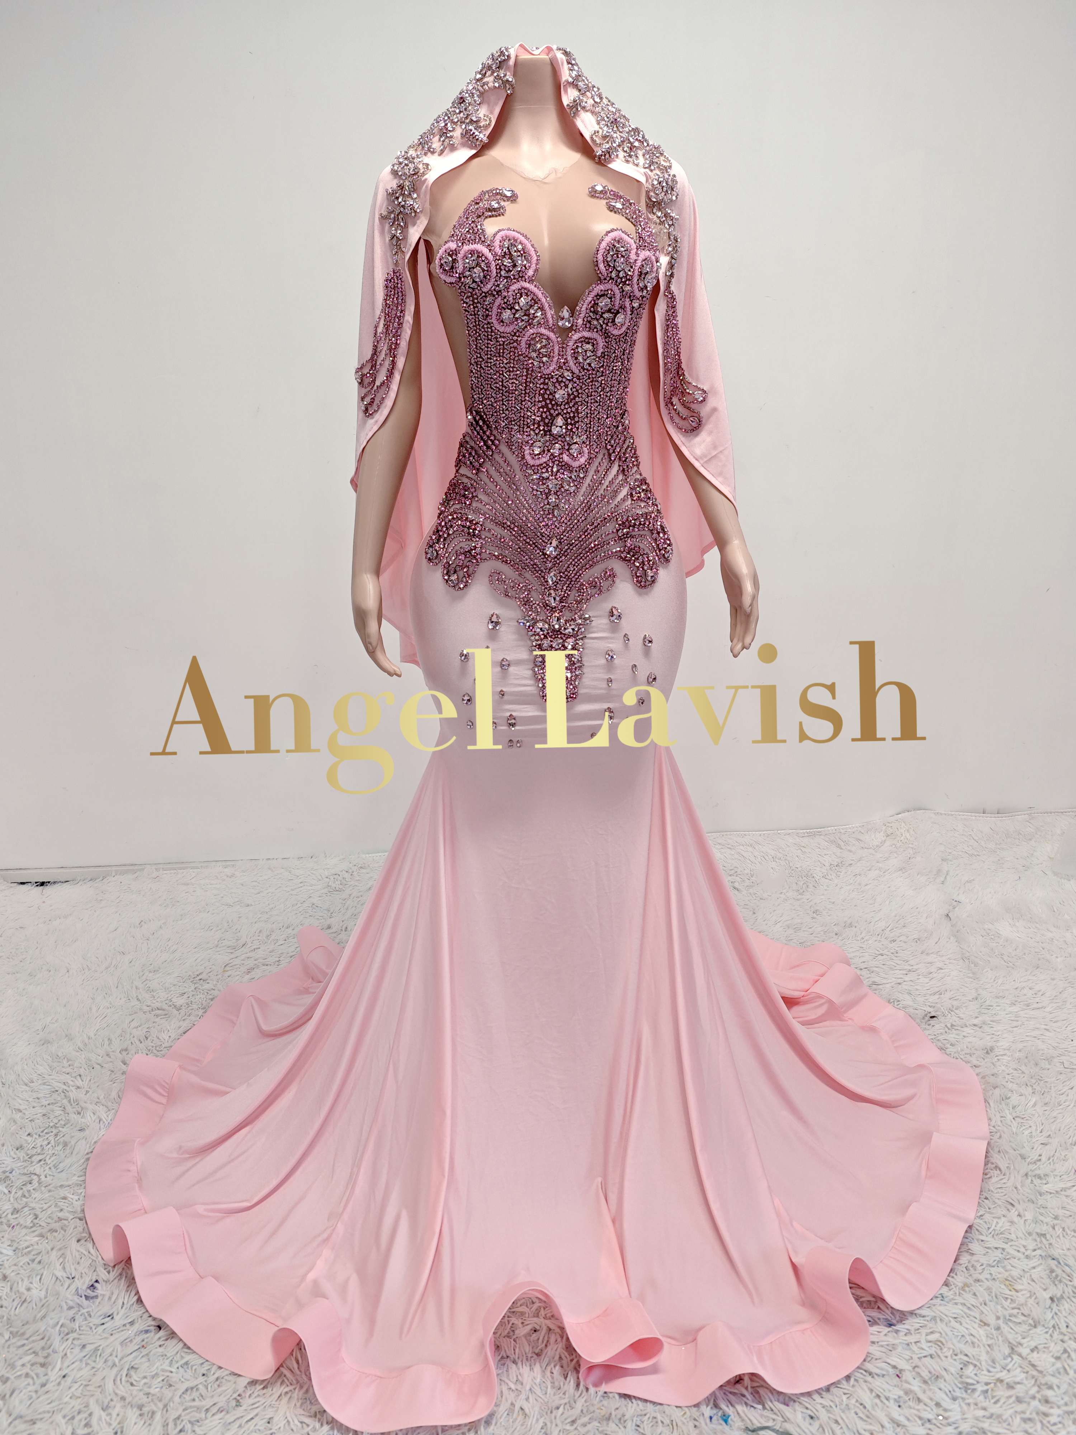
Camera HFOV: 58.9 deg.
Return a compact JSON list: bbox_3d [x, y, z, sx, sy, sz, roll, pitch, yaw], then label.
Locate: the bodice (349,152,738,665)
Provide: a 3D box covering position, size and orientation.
[{"bbox_3d":[0.009,-0.410,1.310,0.530,0.680,0.310,-2,8,-11],"label":"bodice"}]

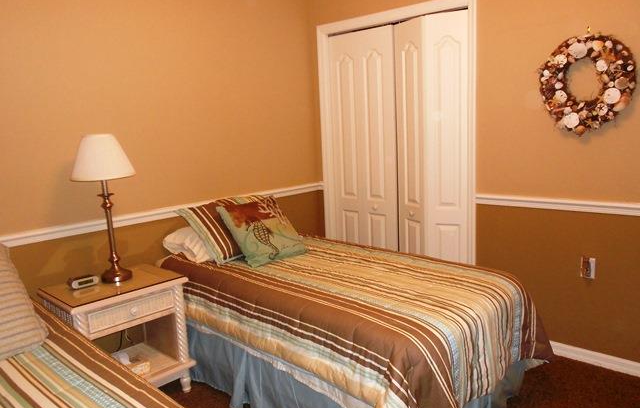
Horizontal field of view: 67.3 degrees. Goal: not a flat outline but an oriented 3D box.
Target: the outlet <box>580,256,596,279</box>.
[{"bbox_3d":[1.458,0.345,2.611,0.074,0.115,0.020,6,12,41],"label":"outlet"}]

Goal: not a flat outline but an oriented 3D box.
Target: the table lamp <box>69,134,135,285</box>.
[{"bbox_3d":[-1.089,0.033,2.476,0.330,0.735,0.330,6,12,41],"label":"table lamp"}]

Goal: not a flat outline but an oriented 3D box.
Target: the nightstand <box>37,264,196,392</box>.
[{"bbox_3d":[-1.019,0.718,2.487,0.500,0.632,0.560,6,13,44],"label":"nightstand"}]

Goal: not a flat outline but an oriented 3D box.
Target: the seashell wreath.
[{"bbox_3d":[1.365,-0.607,2.462,0.430,0.490,0.085,6,12,41],"label":"seashell wreath"}]

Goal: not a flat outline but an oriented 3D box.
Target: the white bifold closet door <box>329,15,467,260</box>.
[{"bbox_3d":[0.515,-0.197,3.390,1.120,2.010,0.100,6,12,41],"label":"white bifold closet door"}]

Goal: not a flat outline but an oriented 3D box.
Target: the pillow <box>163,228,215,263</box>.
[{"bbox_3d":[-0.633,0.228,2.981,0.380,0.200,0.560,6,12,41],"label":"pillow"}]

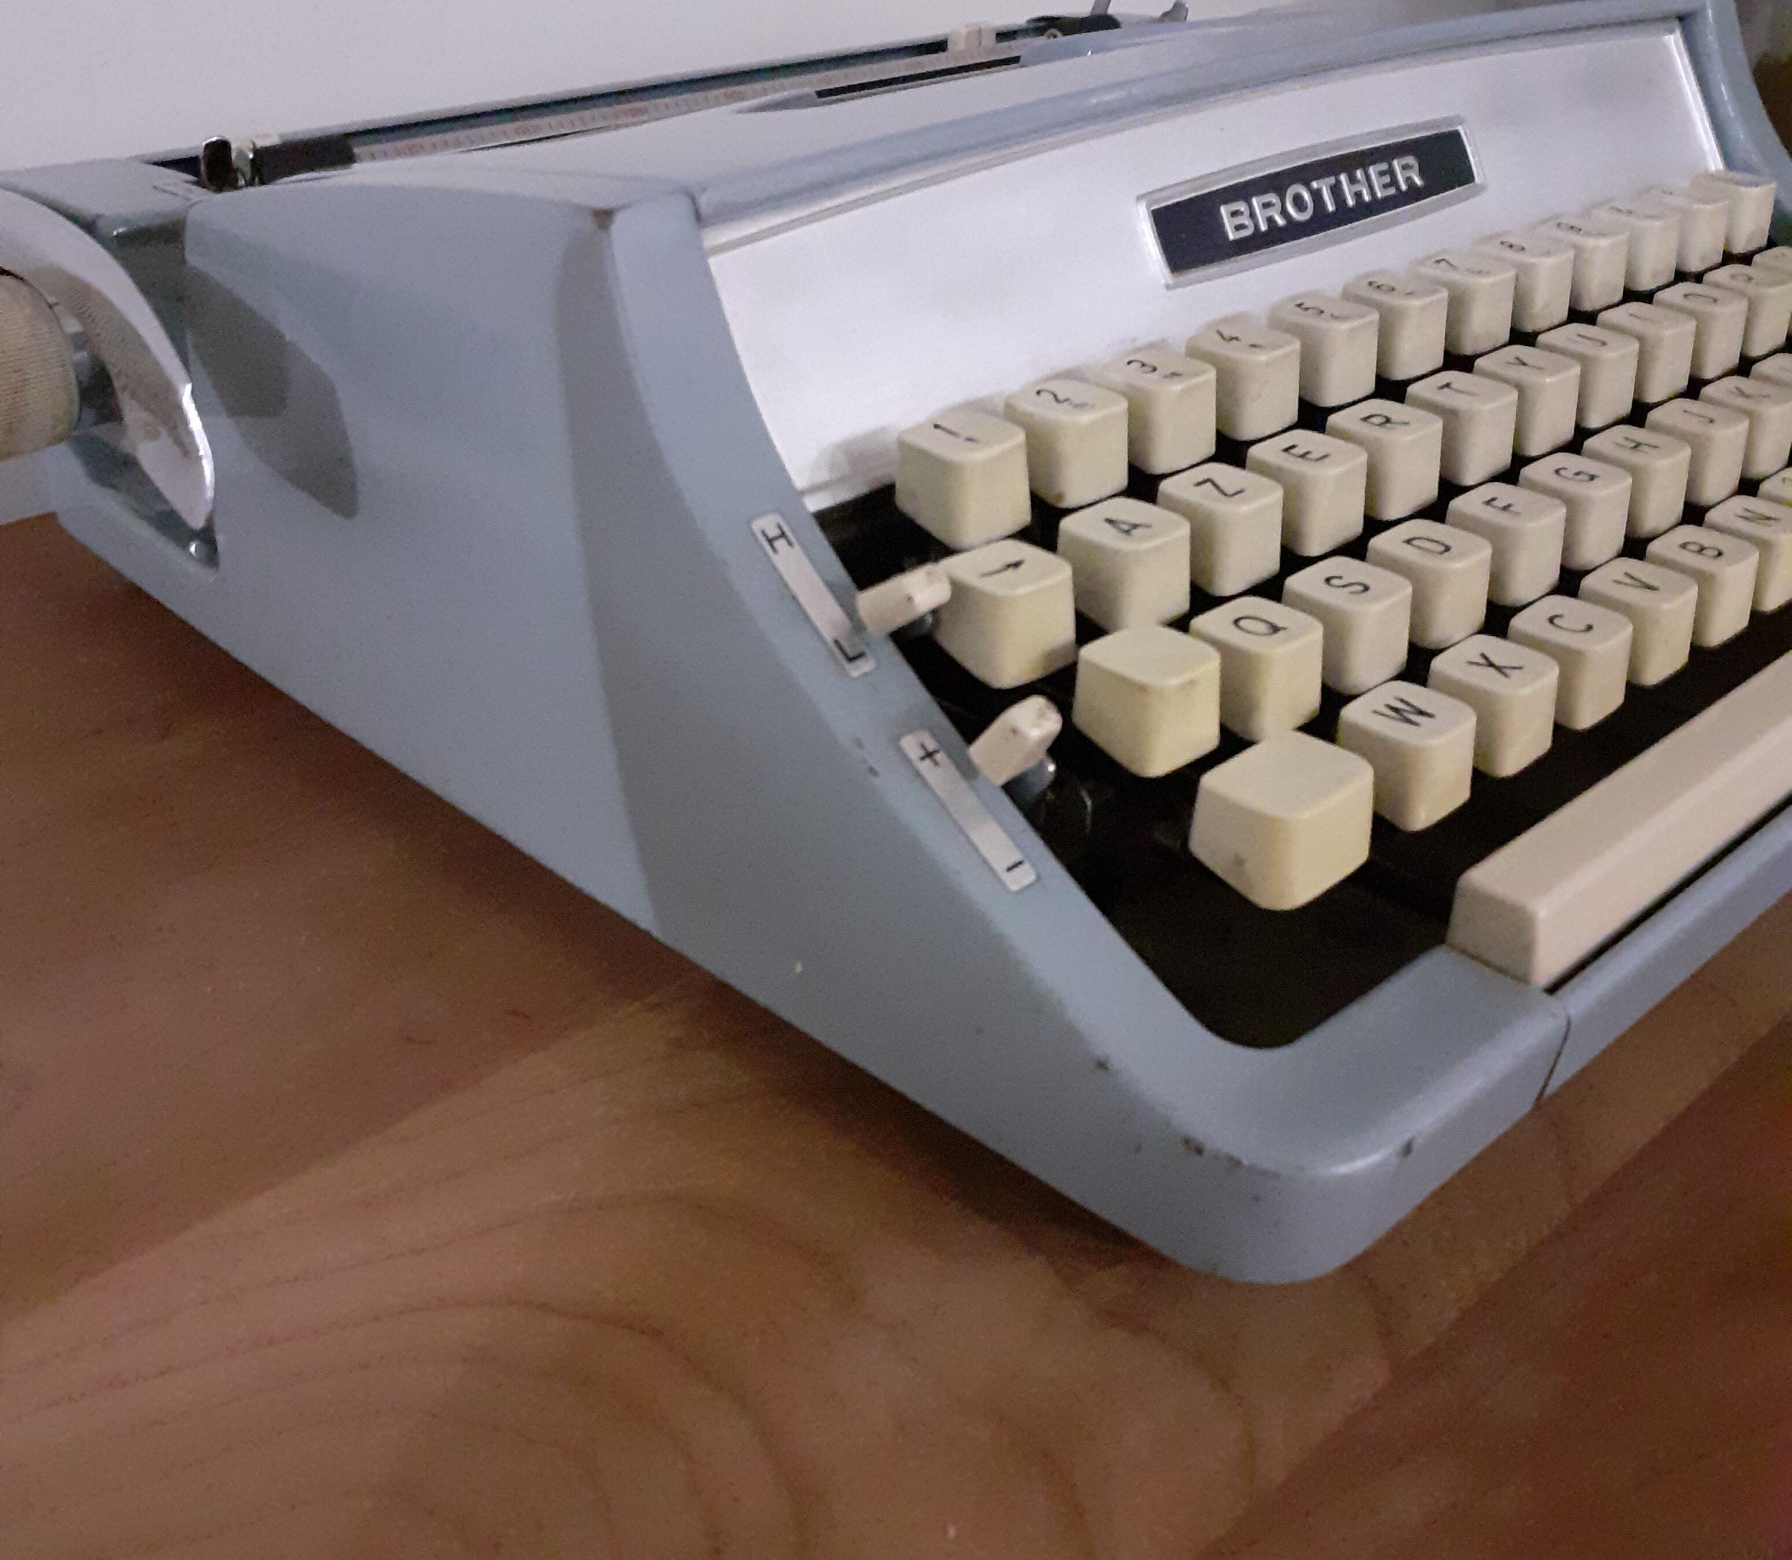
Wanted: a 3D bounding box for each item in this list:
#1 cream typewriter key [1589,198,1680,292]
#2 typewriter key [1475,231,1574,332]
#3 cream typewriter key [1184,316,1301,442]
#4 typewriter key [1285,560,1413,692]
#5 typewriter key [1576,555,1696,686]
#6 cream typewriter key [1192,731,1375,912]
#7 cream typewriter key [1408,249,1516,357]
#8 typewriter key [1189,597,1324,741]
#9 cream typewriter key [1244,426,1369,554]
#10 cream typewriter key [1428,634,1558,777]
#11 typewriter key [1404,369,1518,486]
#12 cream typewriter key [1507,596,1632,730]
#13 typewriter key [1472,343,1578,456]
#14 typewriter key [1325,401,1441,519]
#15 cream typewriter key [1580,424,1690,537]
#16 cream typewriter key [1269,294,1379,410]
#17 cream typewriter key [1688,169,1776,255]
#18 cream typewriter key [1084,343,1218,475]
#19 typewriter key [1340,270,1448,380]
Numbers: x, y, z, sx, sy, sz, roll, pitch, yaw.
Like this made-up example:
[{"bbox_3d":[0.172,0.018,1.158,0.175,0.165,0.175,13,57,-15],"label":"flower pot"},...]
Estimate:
[{"bbox_3d":[0.133,-0.097,0.336,0.013,0.013,0.014,-25,37,-37],"label":"cream typewriter key"},{"bbox_3d":[0.105,-0.084,0.313,0.013,0.013,0.014,-25,37,-37],"label":"typewriter key"},{"bbox_3d":[0.050,-0.058,0.267,0.013,0.013,0.013,-25,39,-37],"label":"cream typewriter key"},{"bbox_3d":[0.058,-0.020,0.241,0.014,0.012,0.015,-25,40,-37],"label":"typewriter key"},{"bbox_3d":[0.104,-0.022,0.262,0.013,0.012,0.013,-25,39,-37],"label":"typewriter key"},{"bbox_3d":[0.045,0.004,0.215,0.017,0.012,0.015,-25,37,-37],"label":"cream typewriter key"},{"bbox_3d":[0.091,-0.077,0.301,0.013,0.013,0.013,-25,39,-37],"label":"cream typewriter key"},{"bbox_3d":[0.044,-0.014,0.229,0.013,0.012,0.013,-25,39,-37],"label":"typewriter key"},{"bbox_3d":[0.056,-0.040,0.256,0.014,0.012,0.015,-25,40,-37],"label":"cream typewriter key"},{"bbox_3d":[0.077,-0.009,0.240,0.013,0.012,0.014,-25,37,-37],"label":"cream typewriter key"},{"bbox_3d":[0.084,-0.053,0.279,0.014,0.012,0.015,-25,40,-37],"label":"typewriter key"},{"bbox_3d":[0.090,-0.016,0.252,0.013,0.012,0.014,-25,37,-37],"label":"cream typewriter key"},{"bbox_3d":[0.097,-0.059,0.290,0.014,0.012,0.015,-25,40,-37],"label":"typewriter key"},{"bbox_3d":[0.070,-0.046,0.268,0.013,0.012,0.014,-25,37,-37],"label":"typewriter key"},{"bbox_3d":[0.113,-0.046,0.286,0.013,0.012,0.013,-25,39,-37],"label":"cream typewriter key"},{"bbox_3d":[0.064,-0.064,0.280,0.014,0.012,0.015,-25,40,-37],"label":"cream typewriter key"},{"bbox_3d":[0.160,-0.110,0.358,0.013,0.013,0.013,-25,39,-37],"label":"cream typewriter key"},{"bbox_3d":[0.036,-0.051,0.255,0.013,0.013,0.013,-25,39,-37],"label":"cream typewriter key"},{"bbox_3d":[0.078,-0.071,0.290,0.013,0.013,0.013,-25,39,-37],"label":"typewriter key"}]

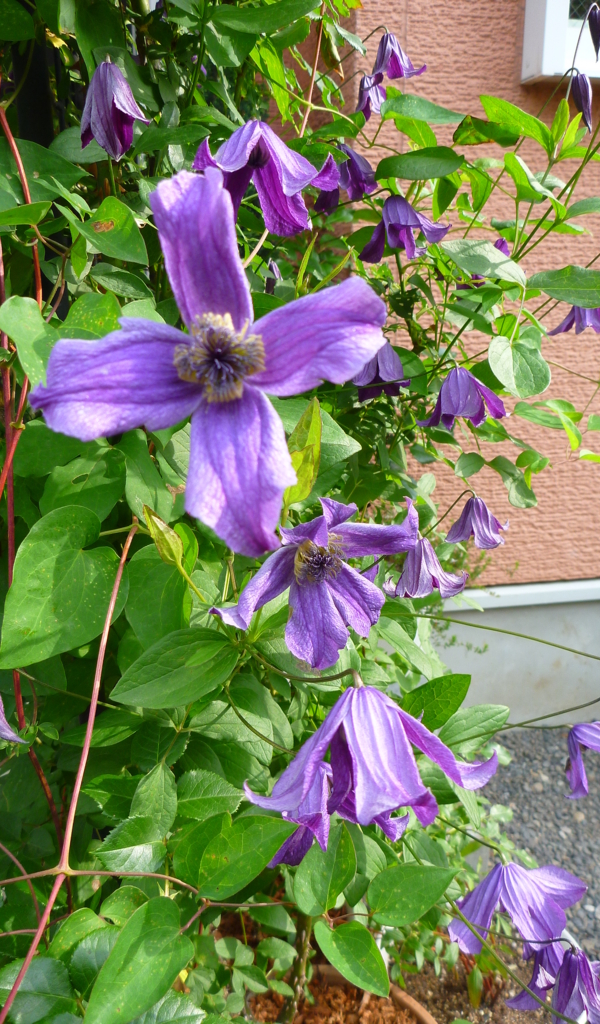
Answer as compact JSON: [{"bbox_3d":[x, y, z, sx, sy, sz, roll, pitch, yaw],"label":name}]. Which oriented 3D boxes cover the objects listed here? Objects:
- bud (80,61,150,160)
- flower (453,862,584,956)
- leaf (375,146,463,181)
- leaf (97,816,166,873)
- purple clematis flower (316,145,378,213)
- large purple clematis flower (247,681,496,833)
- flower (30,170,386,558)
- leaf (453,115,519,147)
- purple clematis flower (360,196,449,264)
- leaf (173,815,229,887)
[{"bbox_3d":[-0.102,-0.223,0.460,0.041,0.053,0.041,0,14,0],"label":"bud"},{"bbox_3d":[0.126,0.230,0.480,0.077,0.046,0.066,0,14,0],"label":"flower"},{"bbox_3d":[0.091,-0.265,0.630,0.067,0.034,0.012,-8,-23,4],"label":"leaf"},{"bbox_3d":[-0.115,0.225,0.560,0.050,0.039,0.022,-2,-23,-7],"label":"leaf"},{"bbox_3d":[0.037,-0.258,0.640,0.056,0.052,0.054,-1,13,0],"label":"purple clematis flower"},{"bbox_3d":[0.032,0.111,0.375,0.107,0.052,0.090,-1,13,0],"label":"large purple clematis flower"},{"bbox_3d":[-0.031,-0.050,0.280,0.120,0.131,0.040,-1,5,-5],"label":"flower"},{"bbox_3d":[0.166,-0.341,0.740,0.059,0.032,0.030,0,-11,0],"label":"leaf"},{"bbox_3d":[0.078,-0.211,0.620,0.066,0.050,0.058,0,14,0],"label":"purple clematis flower"},{"bbox_3d":[-0.052,0.184,0.450,0.034,0.012,0.050,19,48,12],"label":"leaf"}]

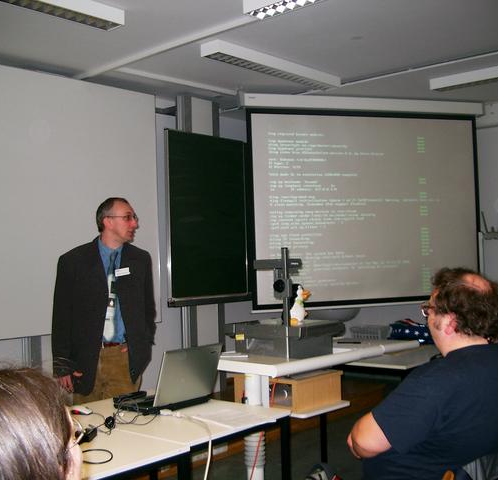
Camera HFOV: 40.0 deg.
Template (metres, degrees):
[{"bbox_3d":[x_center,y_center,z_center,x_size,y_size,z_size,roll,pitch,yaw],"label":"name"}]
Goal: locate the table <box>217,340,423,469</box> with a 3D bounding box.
[{"bbox_3d":[0.390,1.055,3.949,0.621,0.855,1.225,-2,-1,42],"label":"table"}]

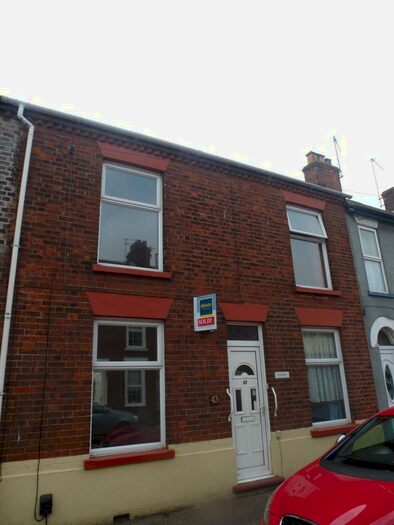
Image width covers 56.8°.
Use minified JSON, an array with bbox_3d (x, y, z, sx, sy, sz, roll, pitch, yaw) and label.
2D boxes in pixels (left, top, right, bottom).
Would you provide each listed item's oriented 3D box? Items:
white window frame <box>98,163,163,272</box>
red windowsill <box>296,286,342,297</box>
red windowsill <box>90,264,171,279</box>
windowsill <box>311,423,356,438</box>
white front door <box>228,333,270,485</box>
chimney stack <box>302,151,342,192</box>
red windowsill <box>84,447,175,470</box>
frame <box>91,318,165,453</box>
[{"bbox_3d":[-1.034,-0.714,5.807,1.039,1.732,0.080,7,-19,-27],"label":"white window frame"},{"bbox_3d":[2.364,0.583,7.130,1.209,0.102,0.150,7,-19,-27],"label":"red windowsill"},{"bbox_3d":[-0.957,0.163,5.452,1.209,0.102,0.150,7,-19,-27],"label":"red windowsill"},{"bbox_3d":[2.404,2.949,6.370,1.204,0.109,0.150,7,-19,-27],"label":"windowsill"},{"bbox_3d":[0.807,2.205,5.861,0.798,2.266,0.080,7,-19,-27],"label":"white front door"},{"bbox_3d":[5.059,-3.431,14.710,1.250,1.800,0.750,7,-19,-27],"label":"chimney stack"},{"bbox_3d":[-0.858,2.541,4.720,1.199,0.109,0.150,7,-19,-27],"label":"red windowsill"},{"bbox_3d":[-0.937,1.689,5.065,1.057,1.737,0.080,7,-19,-27],"label":"frame"}]

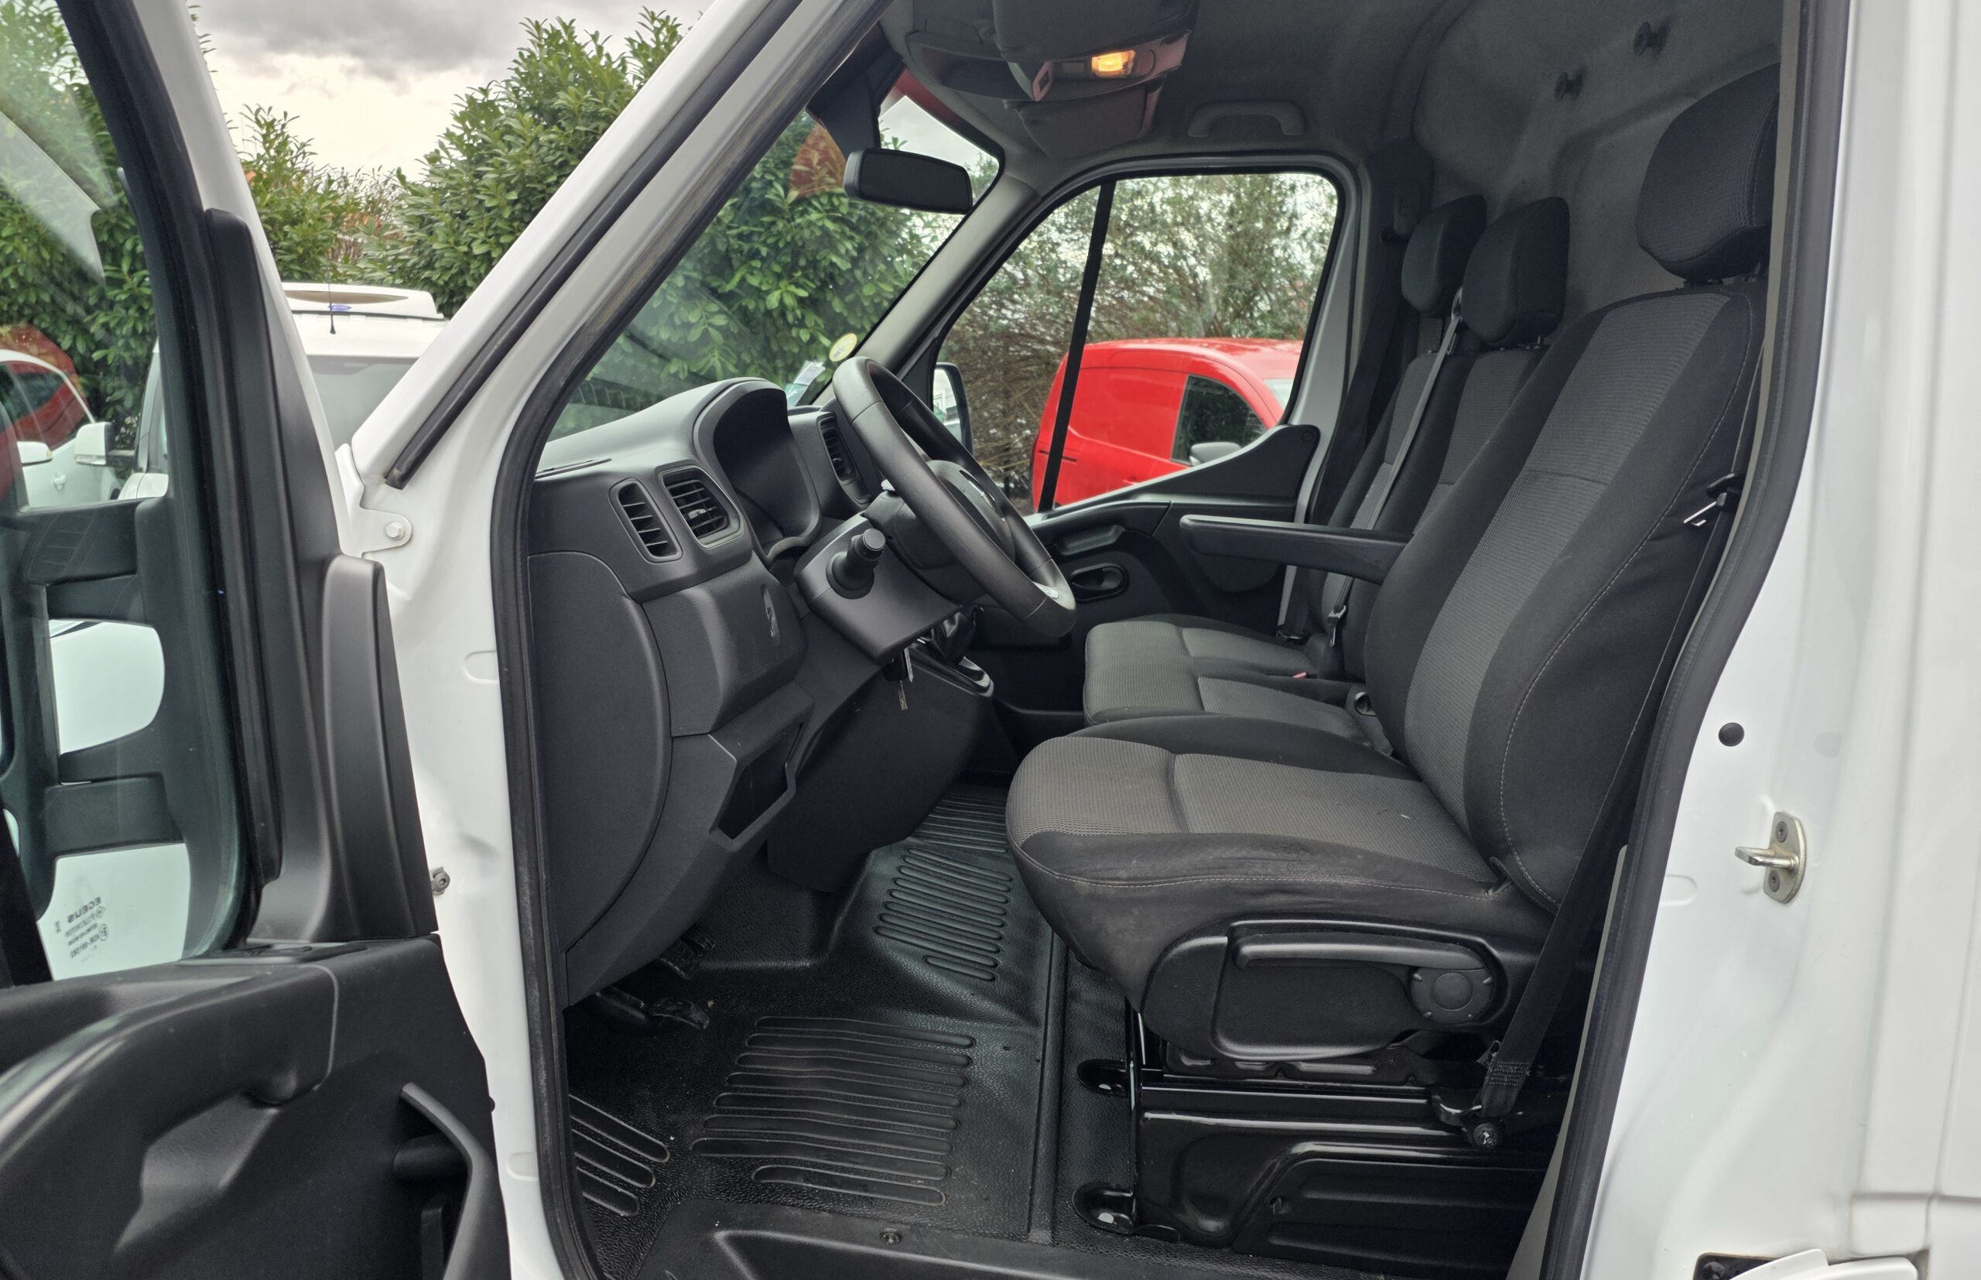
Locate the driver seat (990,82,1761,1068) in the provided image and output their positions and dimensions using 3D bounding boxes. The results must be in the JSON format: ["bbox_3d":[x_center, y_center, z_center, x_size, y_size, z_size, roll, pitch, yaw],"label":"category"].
[{"bbox_3d":[0.435,-0.112,1.437,0.837,0.955,0.520,0,12,5],"label":"driver seat"}]

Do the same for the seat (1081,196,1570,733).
[{"bbox_3d":[0.515,-0.242,2.182,0.725,0.980,0.900,0,12,5],"label":"seat"}]

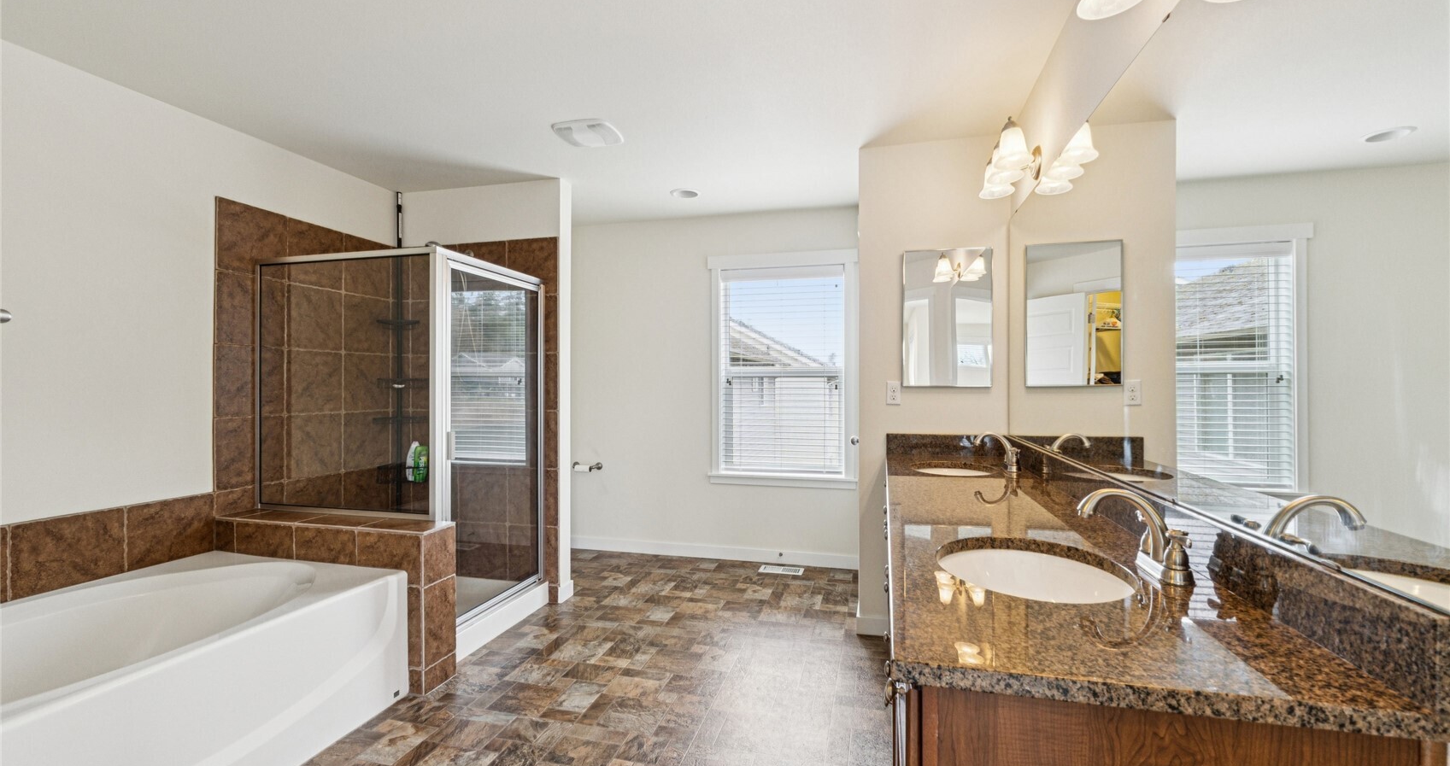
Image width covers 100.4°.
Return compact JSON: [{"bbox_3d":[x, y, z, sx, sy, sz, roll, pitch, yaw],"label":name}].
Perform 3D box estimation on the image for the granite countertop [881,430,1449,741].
[{"bbox_3d":[0.782,0.318,1.807,0.570,0.130,2.305,0,0,15],"label":"granite countertop"}]

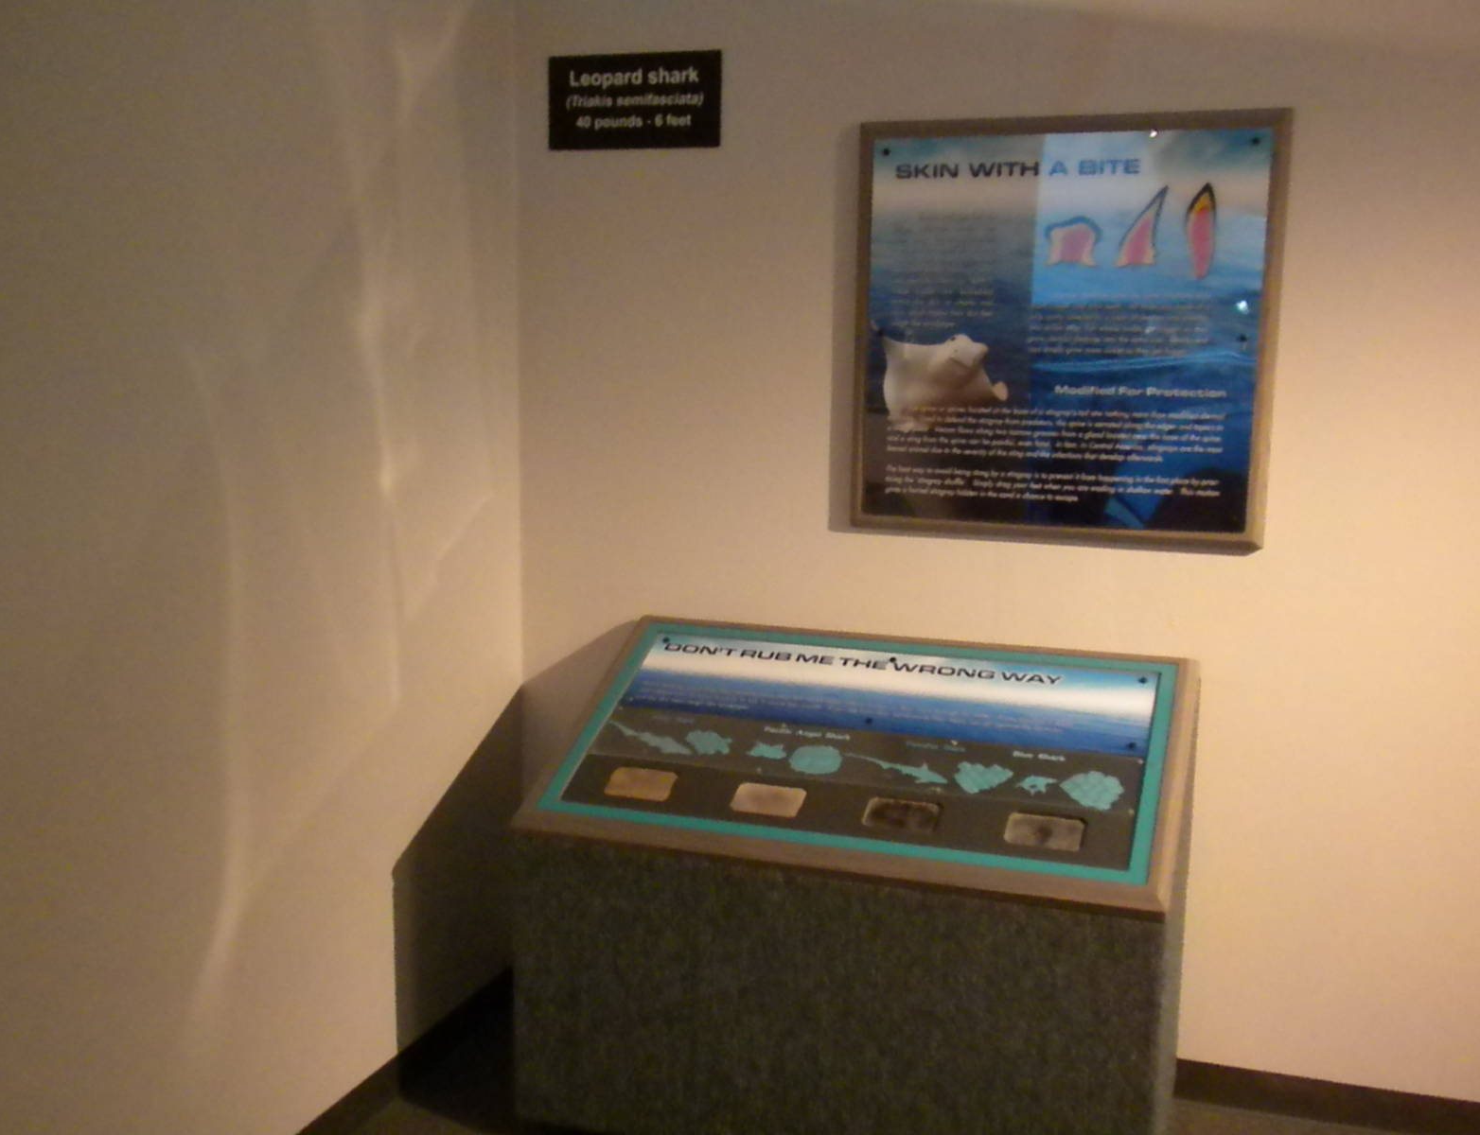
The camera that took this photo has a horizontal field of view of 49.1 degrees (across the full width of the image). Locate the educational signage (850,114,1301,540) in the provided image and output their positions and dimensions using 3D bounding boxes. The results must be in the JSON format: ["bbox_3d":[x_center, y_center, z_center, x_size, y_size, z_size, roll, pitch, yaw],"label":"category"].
[{"bbox_3d":[0.634,-0.471,3.224,0.833,0.832,0.030,4,9,19],"label":"educational signage"}]

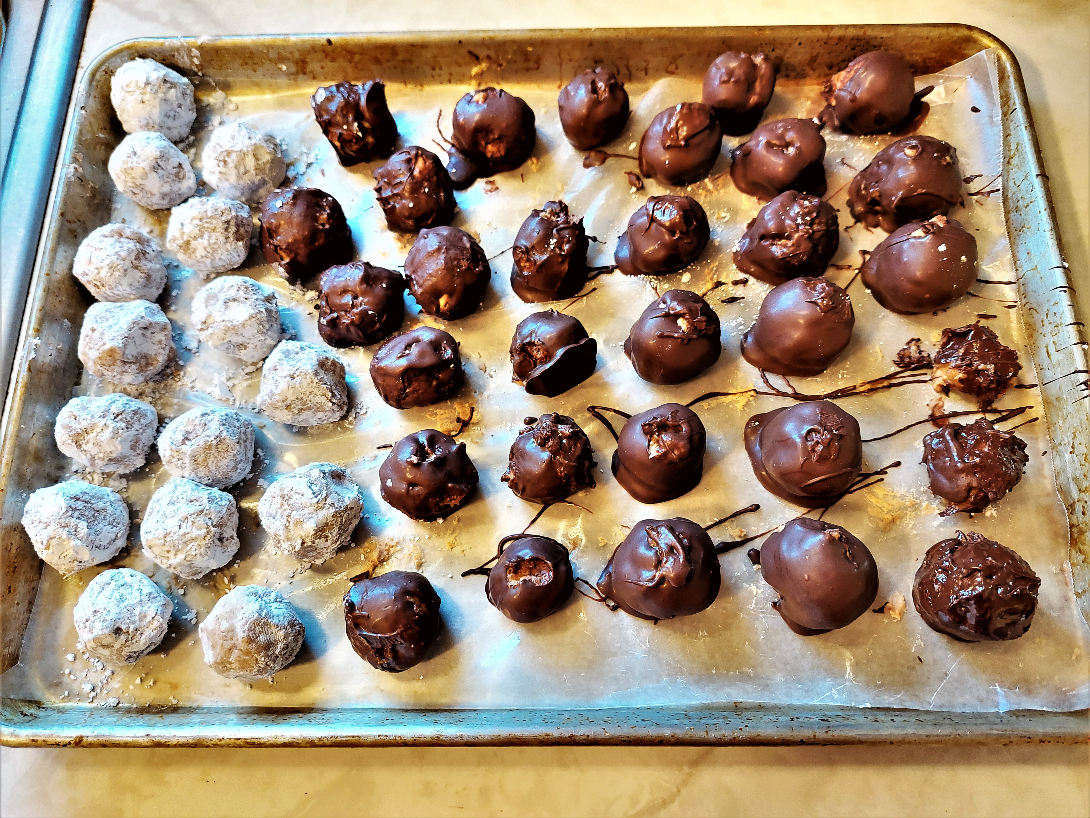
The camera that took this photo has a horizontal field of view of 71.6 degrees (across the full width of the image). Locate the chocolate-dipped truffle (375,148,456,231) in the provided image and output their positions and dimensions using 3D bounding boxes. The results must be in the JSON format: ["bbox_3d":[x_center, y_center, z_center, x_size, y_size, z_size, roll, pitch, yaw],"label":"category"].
[{"bbox_3d":[-0.061,-0.103,0.354,0.038,0.036,0.040,-1,72,1],"label":"chocolate-dipped truffle"}]

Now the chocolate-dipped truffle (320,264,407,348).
[{"bbox_3d":[-0.080,-0.046,0.330,0.037,0.034,0.038,-1,72,1],"label":"chocolate-dipped truffle"}]

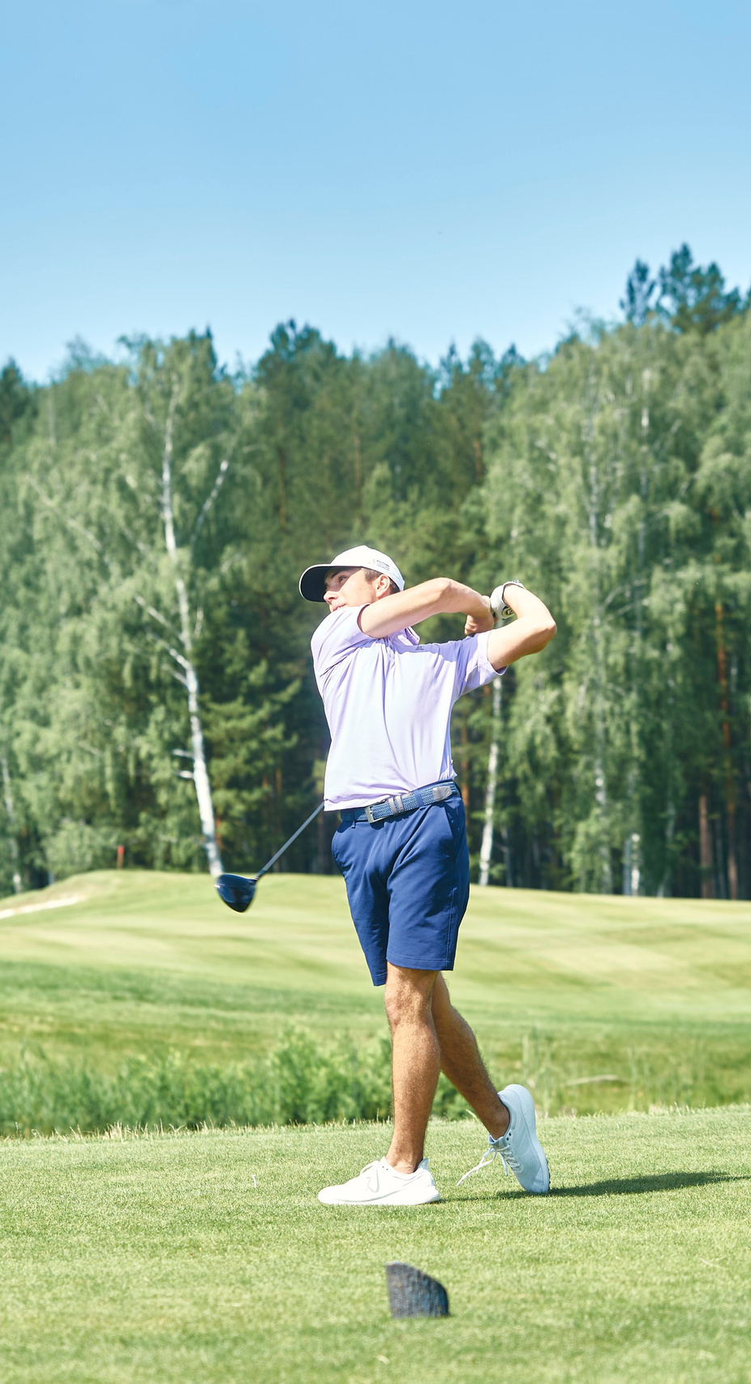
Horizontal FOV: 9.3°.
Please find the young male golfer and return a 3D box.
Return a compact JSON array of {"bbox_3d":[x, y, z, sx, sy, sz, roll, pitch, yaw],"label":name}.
[{"bbox_3d":[0.140,0.488,12.300,0.630,1.750,0.580,-2,-4,31],"label":"young male golfer"}]

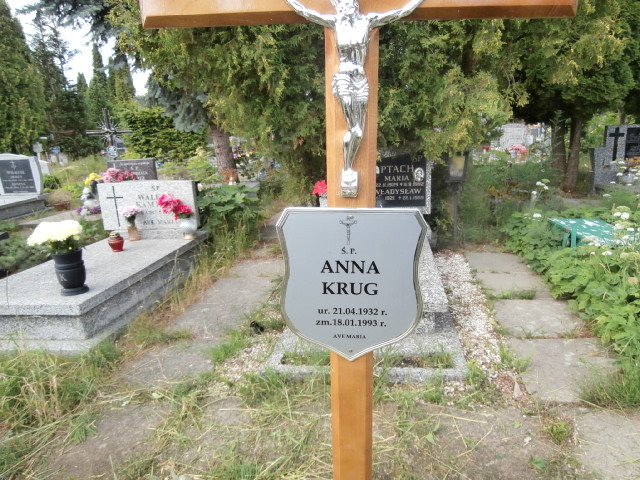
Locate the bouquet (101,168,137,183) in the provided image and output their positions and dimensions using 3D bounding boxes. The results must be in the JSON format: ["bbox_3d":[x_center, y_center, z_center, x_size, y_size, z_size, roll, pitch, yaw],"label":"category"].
[{"bbox_3d":[-2.802,-0.852,6.200,0.440,0.270,0.360,-1,13,7],"label":"bouquet"}]

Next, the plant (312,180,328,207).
[{"bbox_3d":[0.058,-0.426,4.300,0.180,0.290,0.180,-1,13,7],"label":"plant"}]

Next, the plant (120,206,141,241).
[{"bbox_3d":[-1.758,-0.153,4.167,0.210,0.325,0.190,-1,13,7],"label":"plant"}]

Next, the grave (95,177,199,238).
[{"bbox_3d":[-1.594,-0.274,4.184,0.920,0.540,0.110,-1,13,7],"label":"grave"}]

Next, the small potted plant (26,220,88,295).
[{"bbox_3d":[-1.601,0.113,2.772,0.335,0.420,0.310,-1,13,7],"label":"small potted plant"}]

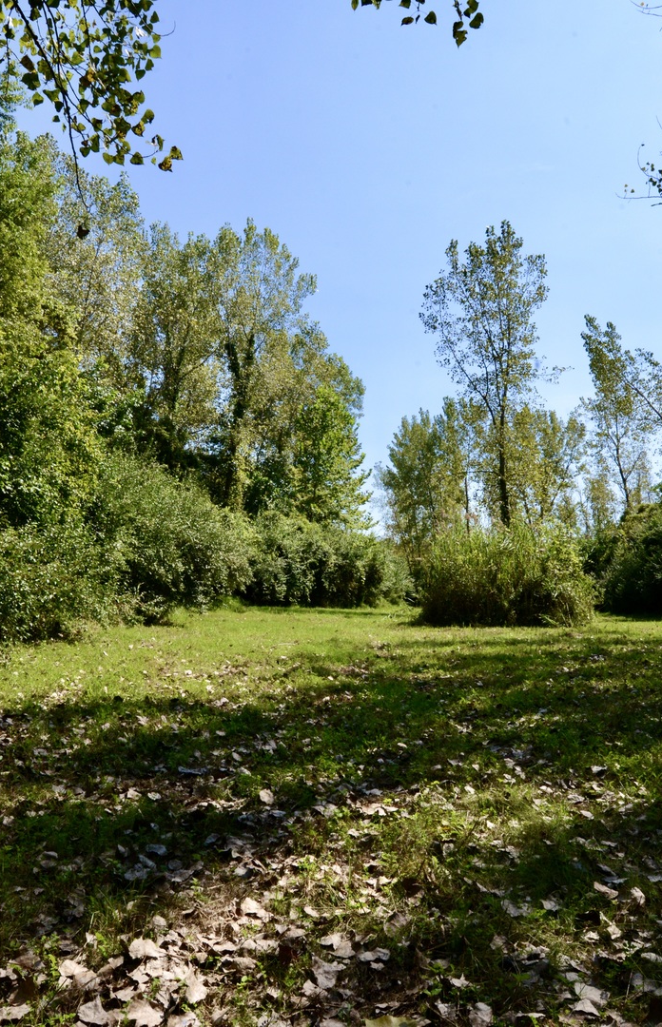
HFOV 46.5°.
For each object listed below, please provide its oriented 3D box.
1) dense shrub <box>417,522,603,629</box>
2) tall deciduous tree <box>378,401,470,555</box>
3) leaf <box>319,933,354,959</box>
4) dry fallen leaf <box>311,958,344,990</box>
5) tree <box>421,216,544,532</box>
[{"bbox_3d":[3.933,1.296,17.556,3.800,2.150,3.000,0,-3,0],"label":"dense shrub"},{"bbox_3d":[5.053,-1.273,42.124,4.800,9.851,4.800,0,-3,0],"label":"tall deciduous tree"},{"bbox_3d":[0.018,1.574,2.802,0.115,0.040,0.100,0,-3,0],"label":"leaf"},{"bbox_3d":[-0.010,1.564,2.617,0.110,0.045,0.110,0,-3,0],"label":"dry fallen leaf"},{"bbox_3d":[4.587,-3.145,23.196,3.700,11.609,3.700,0,-3,0],"label":"tree"}]

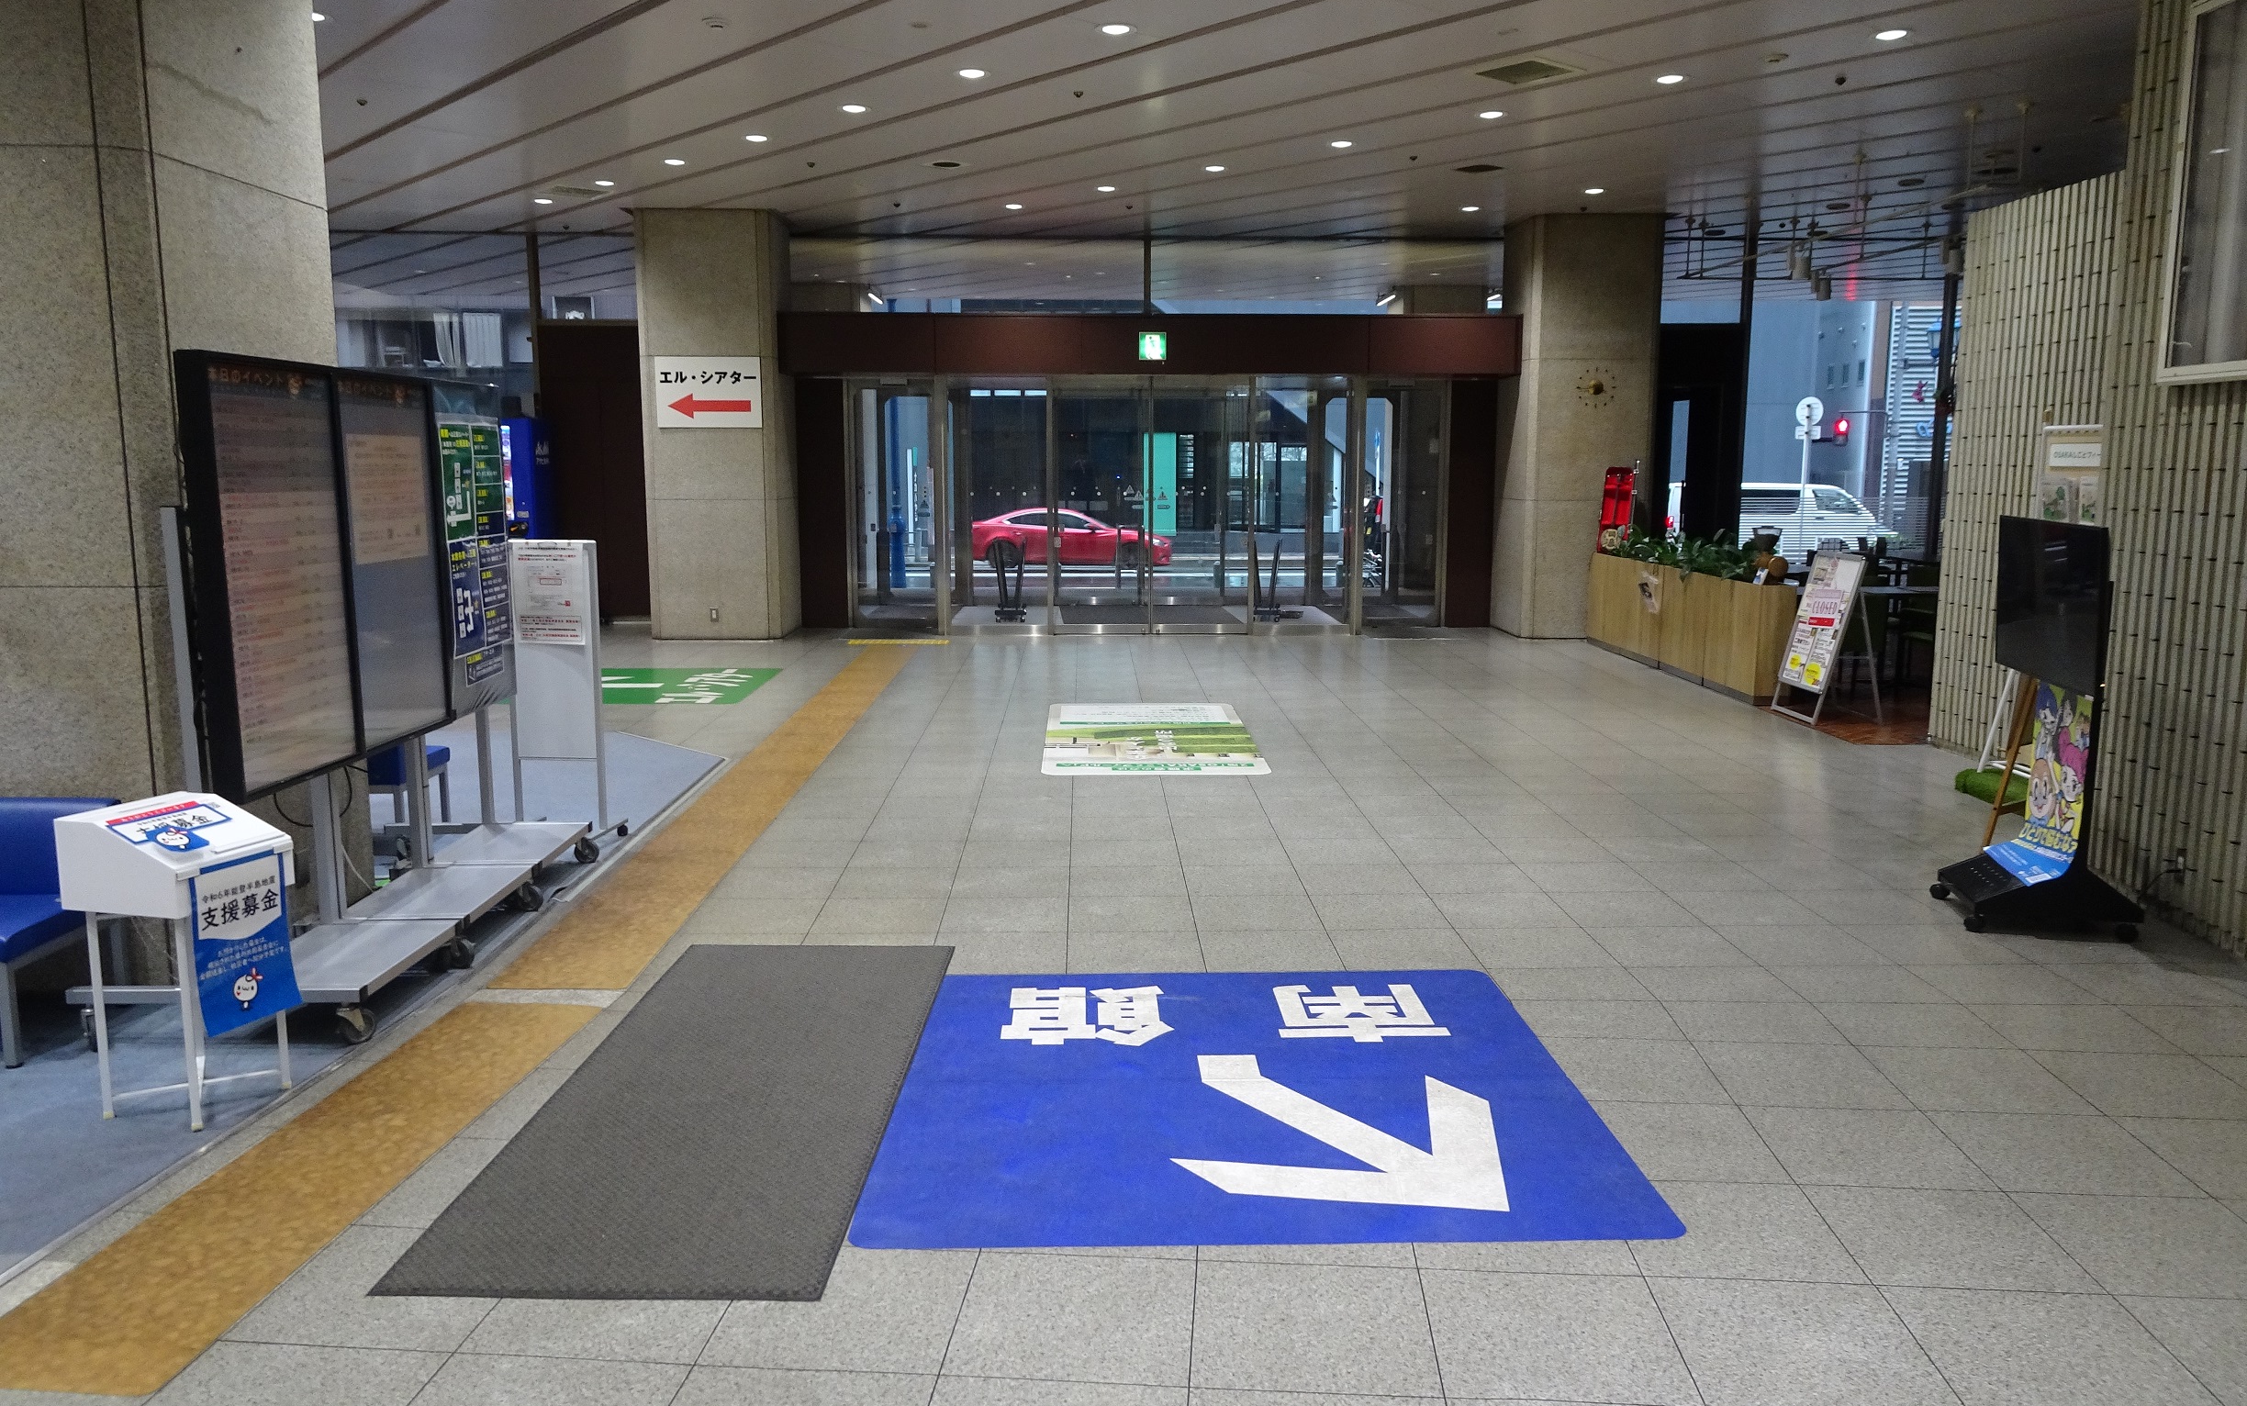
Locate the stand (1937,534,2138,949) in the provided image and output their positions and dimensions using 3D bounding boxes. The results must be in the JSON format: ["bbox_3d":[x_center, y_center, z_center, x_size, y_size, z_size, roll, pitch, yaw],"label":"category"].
[{"bbox_3d":[2.976,0.090,4.992,0.517,1.333,0.827,2,9,12],"label":"stand"}]

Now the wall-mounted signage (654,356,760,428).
[{"bbox_3d":[-3.348,-2.504,12.534,0.847,0.548,0.020,0,9,0],"label":"wall-mounted signage"}]

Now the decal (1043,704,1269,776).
[{"bbox_3d":[0.142,0.176,8.565,1.129,0.006,2.106,0,9,-1],"label":"decal"}]

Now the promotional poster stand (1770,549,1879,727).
[{"bbox_3d":[4.165,-0.408,9.134,0.444,0.982,0.568,0,9,-3],"label":"promotional poster stand"}]

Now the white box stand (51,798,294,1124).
[{"bbox_3d":[-2.212,0.603,3.689,0.337,0.717,0.327,3,10,16],"label":"white box stand"}]

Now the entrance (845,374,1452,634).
[{"bbox_3d":[0.217,-1.657,13.162,5.136,2.170,0.350,0,9,-1],"label":"entrance"}]

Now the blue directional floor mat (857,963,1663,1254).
[{"bbox_3d":[0.290,0.938,3.875,1.695,0.008,1.621,0,9,-1],"label":"blue directional floor mat"}]

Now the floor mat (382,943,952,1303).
[{"bbox_3d":[-0.963,0.930,3.898,0.836,0.012,2.069,0,9,1],"label":"floor mat"}]

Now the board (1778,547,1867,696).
[{"bbox_3d":[4.088,-0.484,9.117,0.050,0.796,0.548,12,9,-4],"label":"board"}]

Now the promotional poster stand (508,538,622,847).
[{"bbox_3d":[-2.214,-0.032,6.067,0.372,1.209,0.413,0,9,2],"label":"promotional poster stand"}]

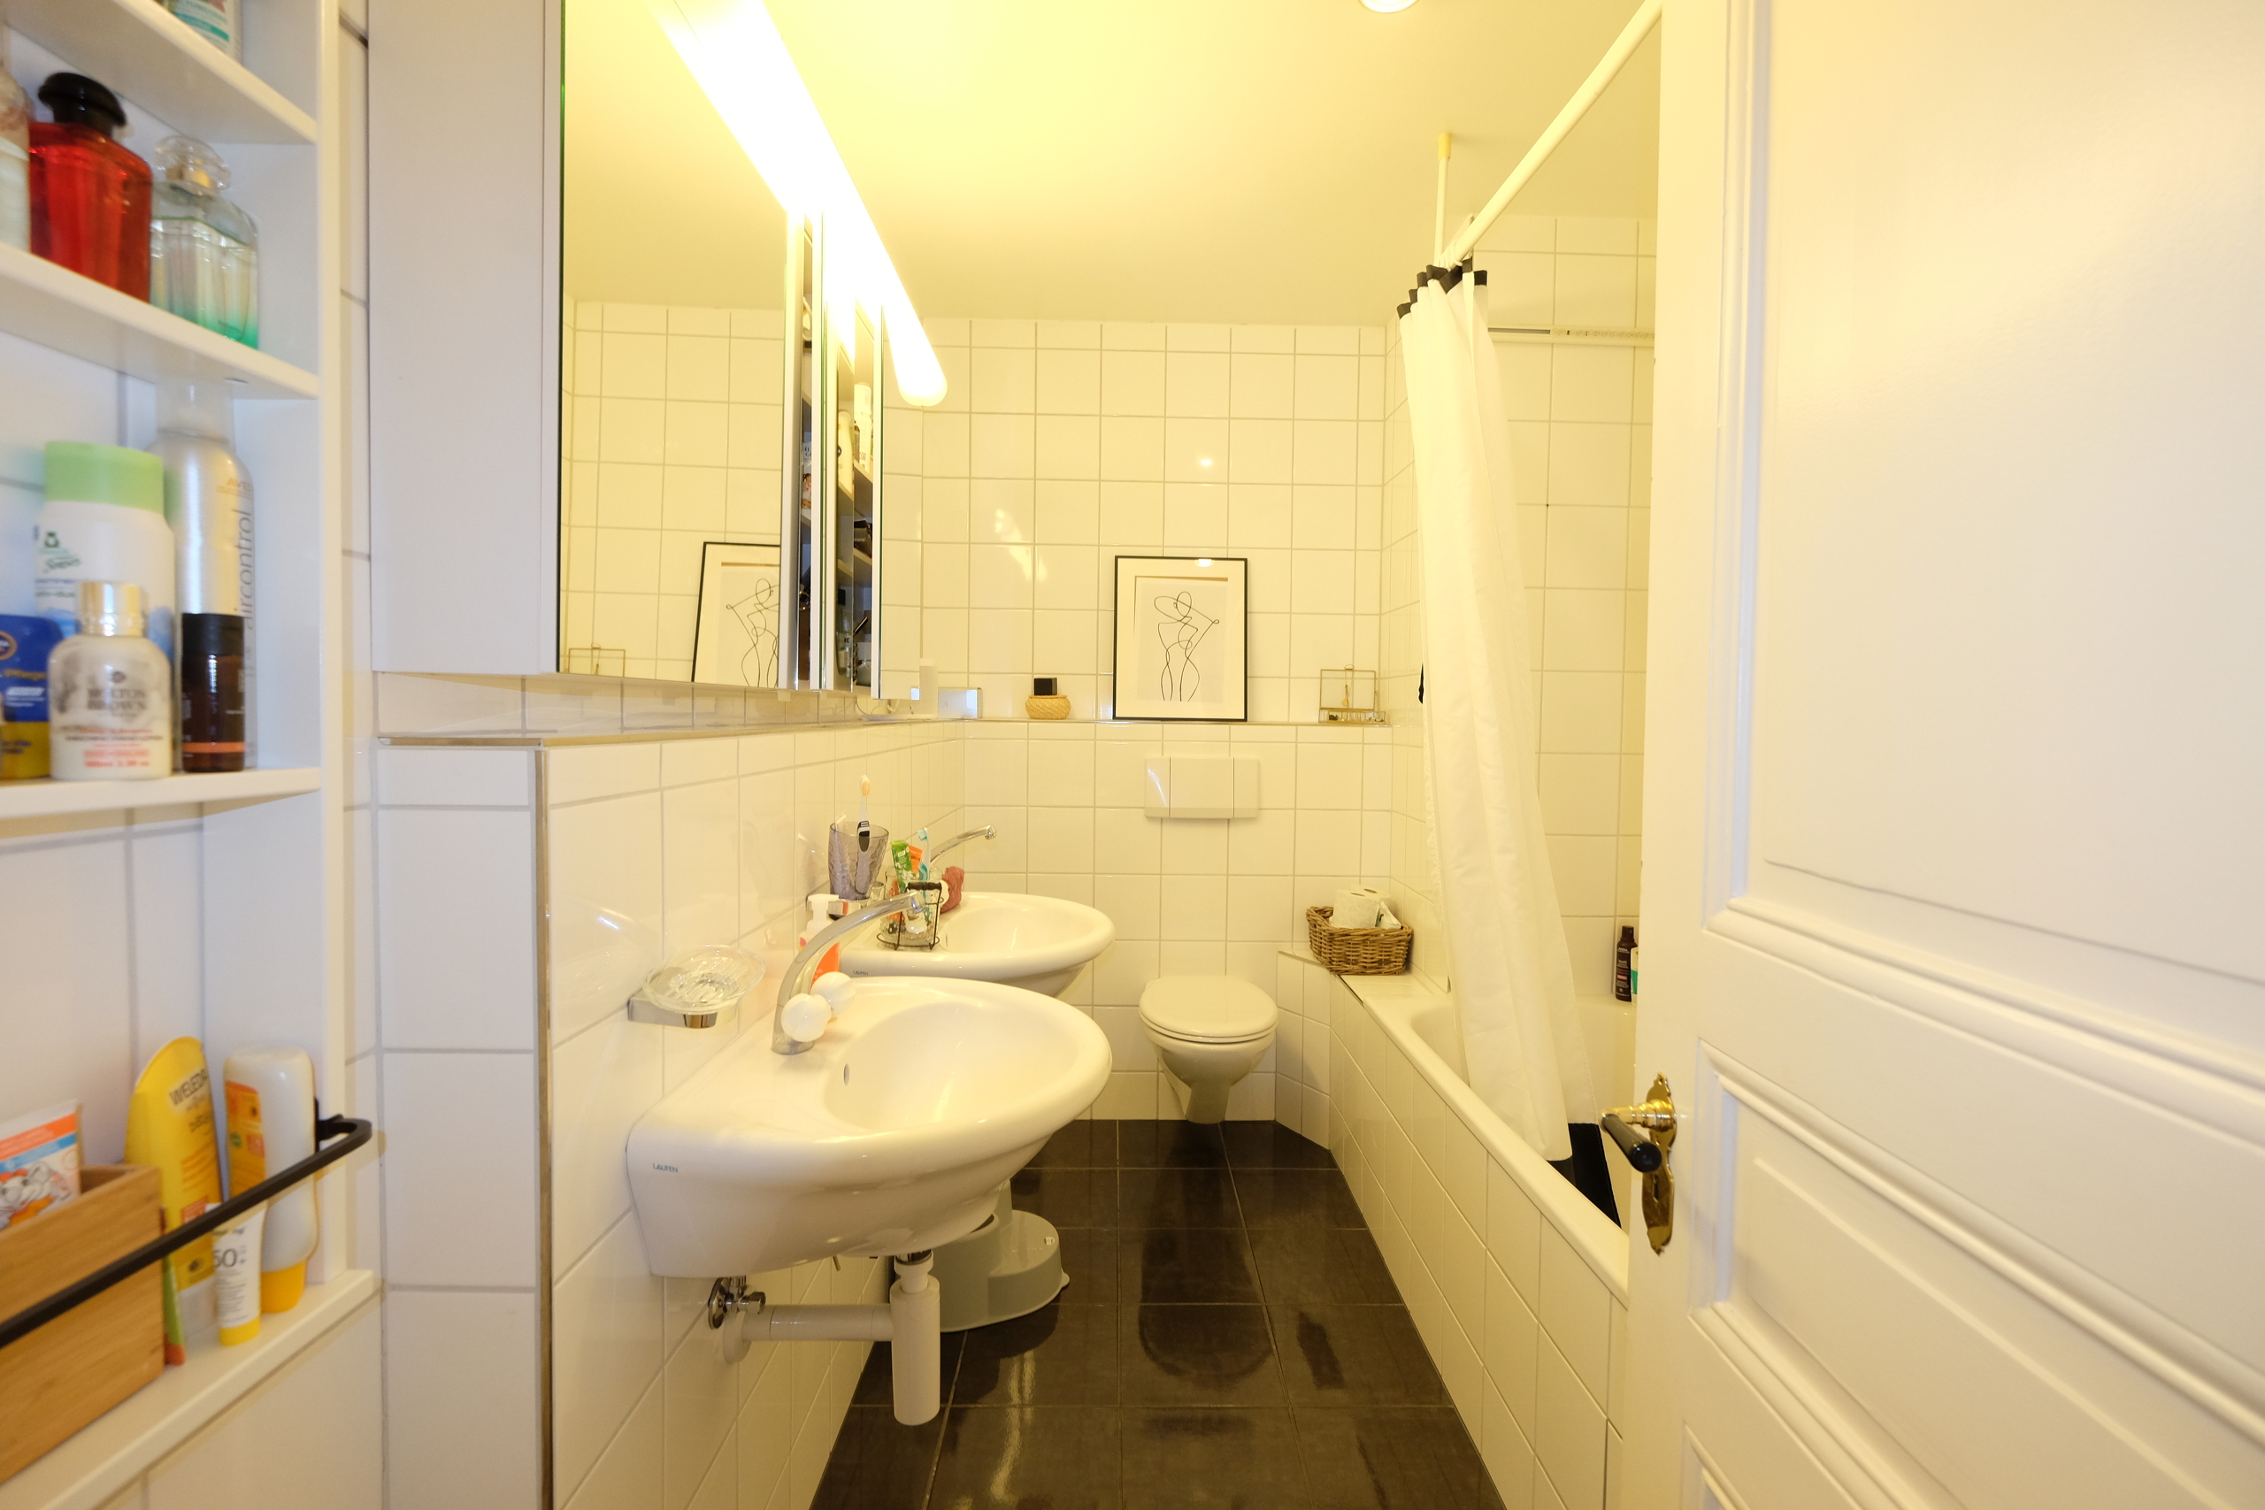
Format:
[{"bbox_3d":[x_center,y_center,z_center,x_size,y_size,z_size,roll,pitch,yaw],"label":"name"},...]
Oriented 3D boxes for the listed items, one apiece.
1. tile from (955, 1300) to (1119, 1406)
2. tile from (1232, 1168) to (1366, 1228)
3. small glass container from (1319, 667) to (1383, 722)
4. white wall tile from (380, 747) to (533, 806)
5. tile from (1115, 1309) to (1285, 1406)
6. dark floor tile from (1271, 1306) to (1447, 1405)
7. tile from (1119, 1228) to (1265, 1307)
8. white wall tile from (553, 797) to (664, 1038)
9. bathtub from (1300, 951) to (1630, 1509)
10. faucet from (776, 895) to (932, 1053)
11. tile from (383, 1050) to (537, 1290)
[{"bbox_3d":[-0.176,1.161,1.829,0.302,0.011,0.298,1,3,-1],"label":"tile"},{"bbox_3d":[0.422,1.147,2.429,0.299,0.010,0.289,1,2,-1],"label":"tile"},{"bbox_3d":[0.670,-0.178,2.863,0.173,0.175,0.110,1,2,-1],"label":"small glass container"},{"bbox_3d":[-0.547,0.017,0.767,0.121,0.048,0.011,1,3,-1],"label":"white wall tile"},{"bbox_3d":[0.129,1.167,1.837,0.301,0.010,0.289,1,2,-1],"label":"tile"},{"bbox_3d":[0.433,1.172,1.843,0.299,0.010,0.289,1,2,-1],"label":"dark floor tile"},{"bbox_3d":[0.124,1.153,2.130,0.302,0.011,0.298,1,3,-1],"label":"tile"},{"bbox_3d":[-0.476,0.136,0.860,0.010,0.198,0.184,1,2,-1],"label":"white wall tile"},{"bbox_3d":[0.970,0.908,1.569,0.770,0.557,1.820,1,2,-1],"label":"bathtub"},{"bbox_3d":[-0.319,0.245,1.065,0.168,0.176,0.160,1,2,-1],"label":"faucet"},{"bbox_3d":[-0.545,0.337,0.772,0.120,0.197,0.010,1,2,-1],"label":"tile"}]

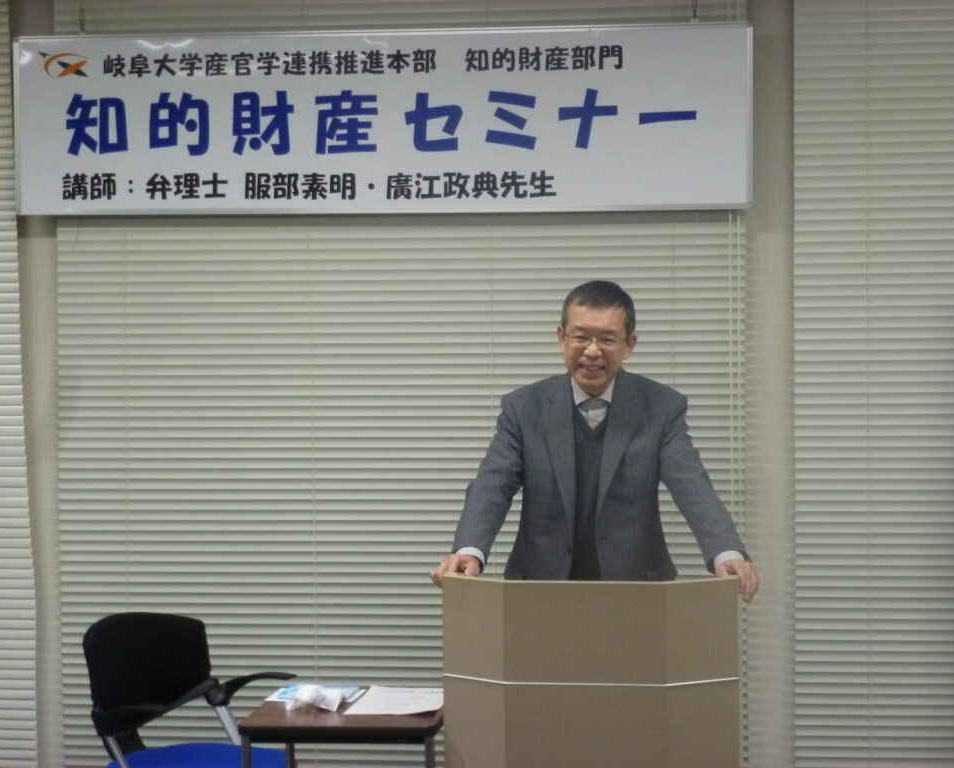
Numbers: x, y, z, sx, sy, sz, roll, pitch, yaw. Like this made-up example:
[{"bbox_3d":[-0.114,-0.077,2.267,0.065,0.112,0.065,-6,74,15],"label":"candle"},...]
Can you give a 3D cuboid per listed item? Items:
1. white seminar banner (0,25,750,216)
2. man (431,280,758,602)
[{"bbox_3d":[-0.241,-0.634,5.440,1.800,0.440,0.030,0,2,7],"label":"white seminar banner"},{"bbox_3d":[0.274,0.578,4.997,0.690,1.620,0.530,0,2,6],"label":"man"}]

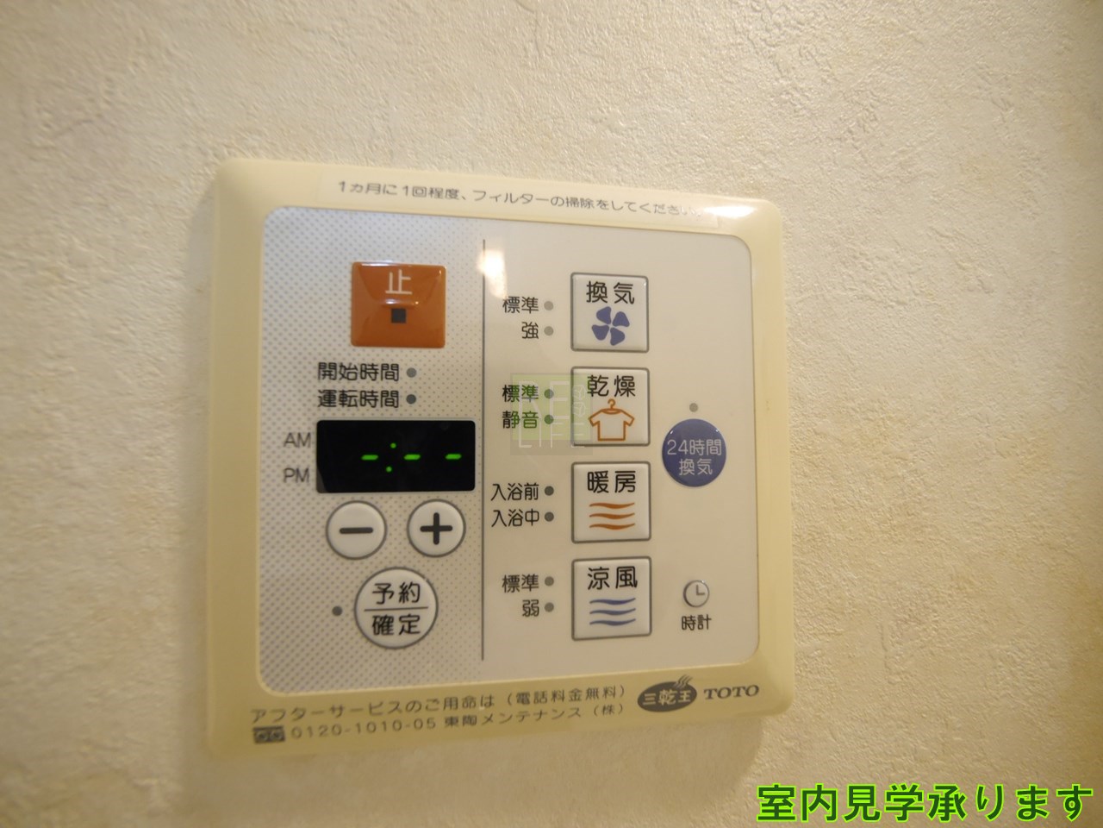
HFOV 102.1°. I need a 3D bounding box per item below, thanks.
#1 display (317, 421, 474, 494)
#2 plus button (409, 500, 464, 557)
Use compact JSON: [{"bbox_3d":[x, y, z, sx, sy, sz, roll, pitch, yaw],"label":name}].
[{"bbox_3d":[-0.031,0.009,0.090,0.031,0.014,0.003,0,-2,-7],"label":"display"},{"bbox_3d":[-0.023,0.023,0.089,0.011,0.011,0.003,0,-2,-7],"label":"plus button"}]

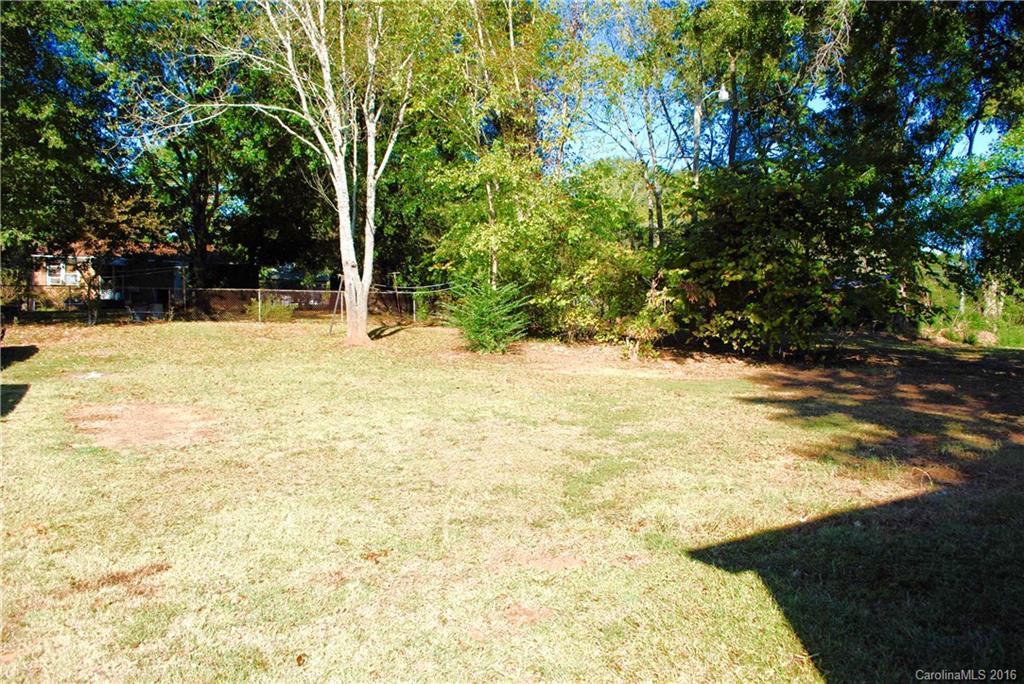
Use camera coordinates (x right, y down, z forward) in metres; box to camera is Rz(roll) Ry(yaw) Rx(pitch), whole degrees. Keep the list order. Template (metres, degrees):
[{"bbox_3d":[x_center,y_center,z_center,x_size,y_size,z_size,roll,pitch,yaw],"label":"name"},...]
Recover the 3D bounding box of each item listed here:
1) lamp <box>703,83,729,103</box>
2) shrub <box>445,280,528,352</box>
[{"bbox_3d":[6.356,-7.793,24.000,0.780,0.620,0.360,1,5,12],"label":"lamp"},{"bbox_3d":[-0.590,-0.638,18.500,1.930,1.700,1.850,0,5,0],"label":"shrub"}]

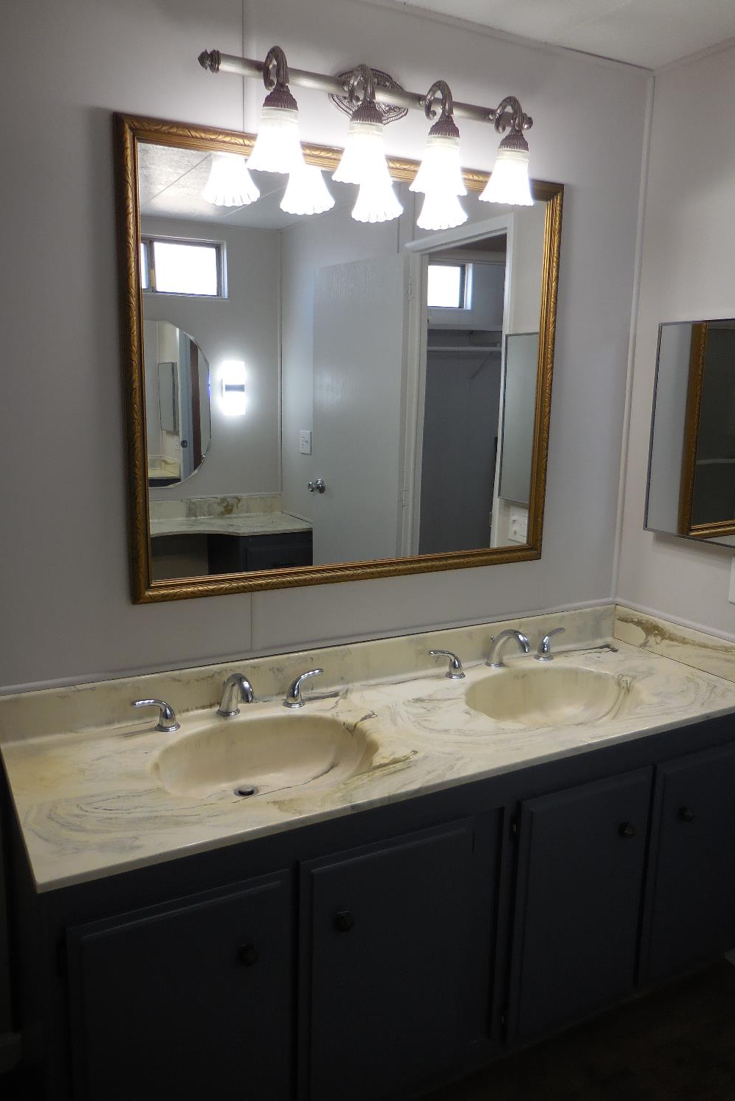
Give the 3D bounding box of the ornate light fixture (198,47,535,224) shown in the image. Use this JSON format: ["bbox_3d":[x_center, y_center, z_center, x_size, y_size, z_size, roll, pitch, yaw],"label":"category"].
[{"bbox_3d":[0.035,-0.857,1.641,0.783,0.240,0.206,-5,12,-29],"label":"ornate light fixture"}]

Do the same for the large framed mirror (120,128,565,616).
[{"bbox_3d":[0.000,-0.390,1.813,1.090,0.933,0.031,-5,12,-29],"label":"large framed mirror"}]

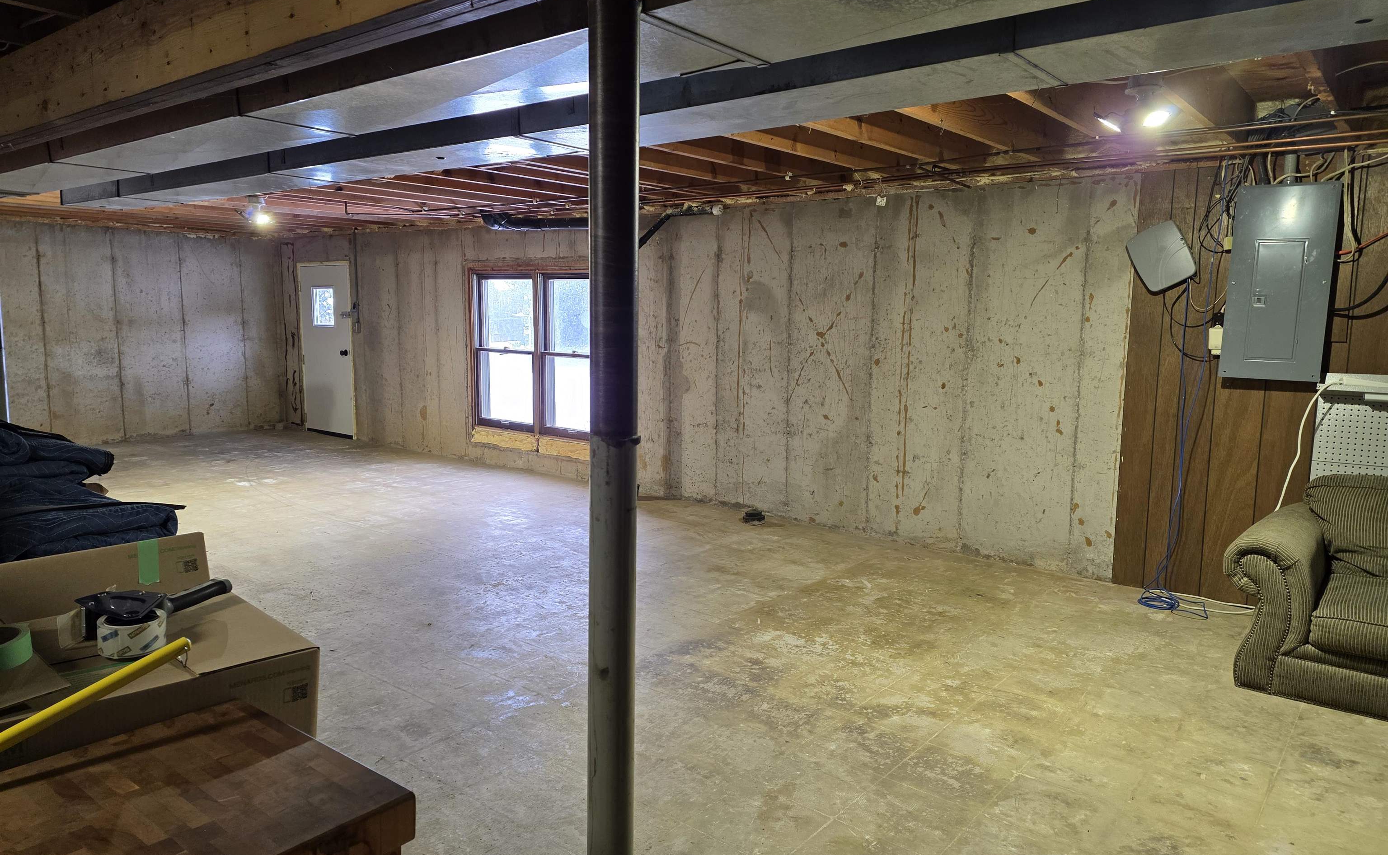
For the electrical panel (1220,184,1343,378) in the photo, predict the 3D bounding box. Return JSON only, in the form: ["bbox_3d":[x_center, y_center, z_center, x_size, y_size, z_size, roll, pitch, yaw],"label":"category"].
[{"bbox_3d":[2.676,-0.664,4.207,0.390,0.875,0.110,7,10,39],"label":"electrical panel"}]

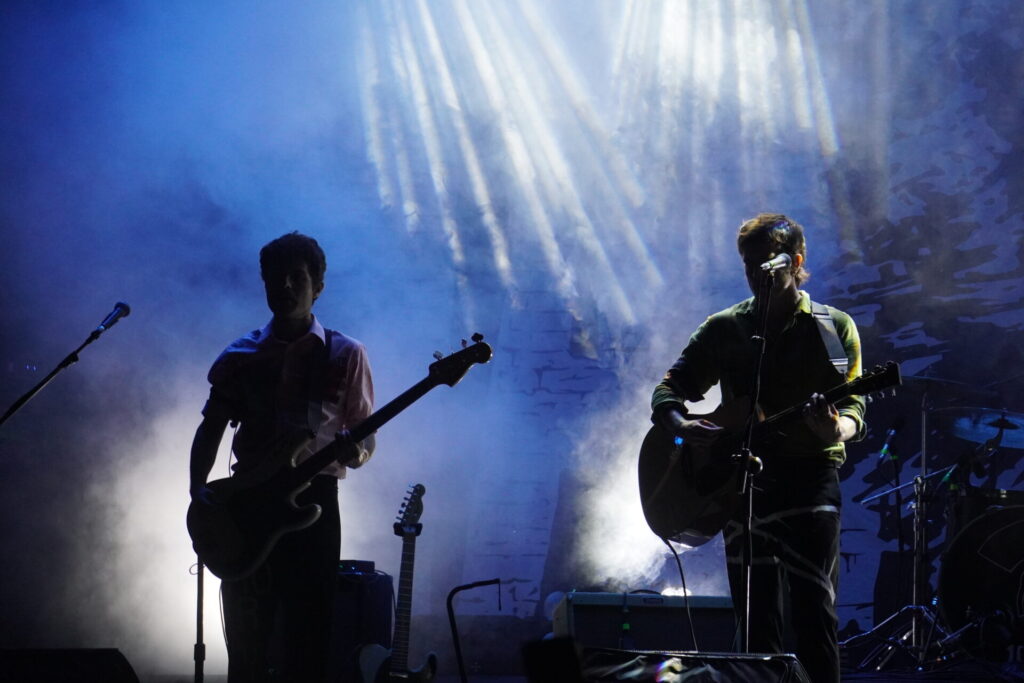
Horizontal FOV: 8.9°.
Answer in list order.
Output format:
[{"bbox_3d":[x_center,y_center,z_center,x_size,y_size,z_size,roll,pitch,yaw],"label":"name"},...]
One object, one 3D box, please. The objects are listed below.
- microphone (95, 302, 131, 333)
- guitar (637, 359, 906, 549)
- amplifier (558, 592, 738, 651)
[{"bbox_3d":[-1.242,-0.076,20.600,0.052,0.052,0.163,-41,0,37],"label":"microphone"},{"bbox_3d":[0.801,0.287,20.162,1.042,0.404,0.118,-27,-32,35],"label":"guitar"},{"bbox_3d":[0.460,1.109,22.007,0.592,0.485,0.250,1,-16,-11],"label":"amplifier"}]

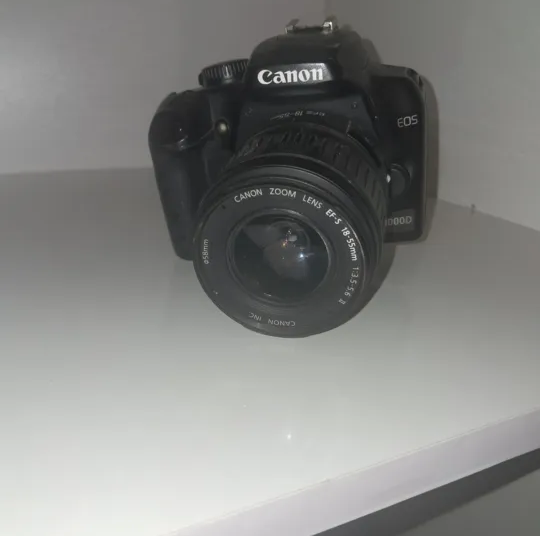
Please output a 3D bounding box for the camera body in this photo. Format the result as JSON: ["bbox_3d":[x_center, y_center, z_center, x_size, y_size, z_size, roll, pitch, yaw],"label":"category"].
[{"bbox_3d":[0.009,-0.059,0.265,0.126,0.098,0.064,0,32,11],"label":"camera body"}]

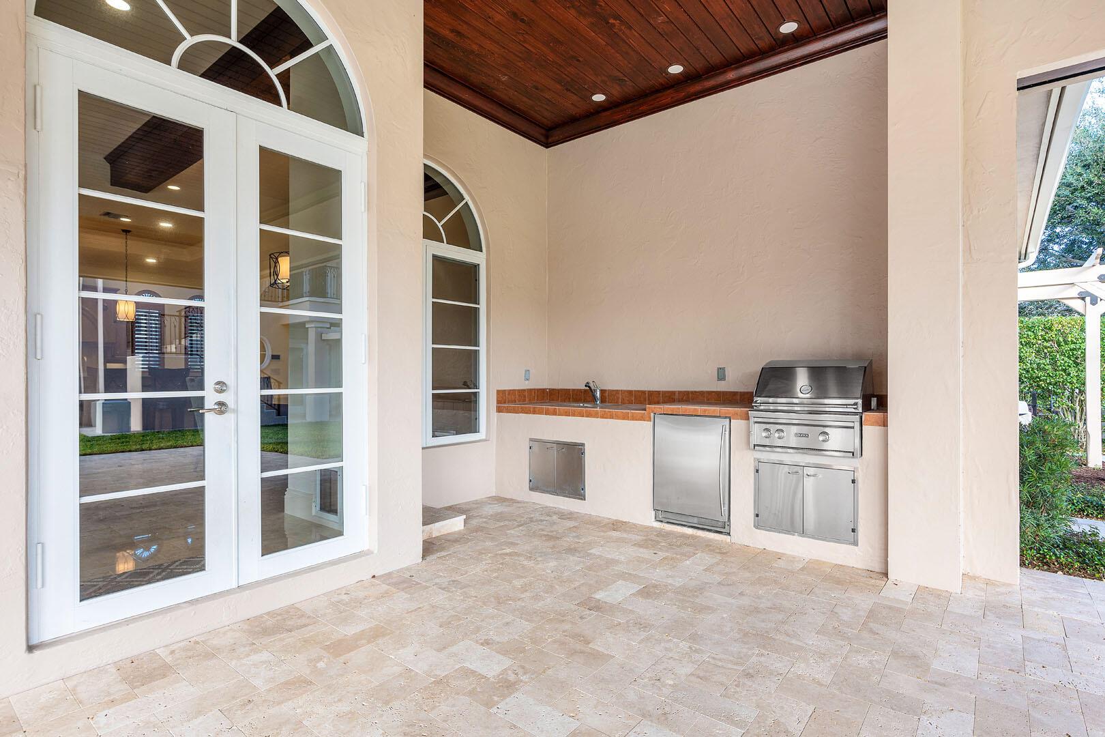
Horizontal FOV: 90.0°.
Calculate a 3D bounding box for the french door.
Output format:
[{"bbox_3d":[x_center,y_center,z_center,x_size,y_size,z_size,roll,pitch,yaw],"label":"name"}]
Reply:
[{"bbox_3d":[-1.675,-0.089,2.871,0.120,2.422,1.543,0,0,39],"label":"french door"}]

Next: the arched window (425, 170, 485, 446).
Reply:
[{"bbox_3d":[-1.194,-0.590,4.969,0.120,2.593,1.576,0,0,39],"label":"arched window"}]

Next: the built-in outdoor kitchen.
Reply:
[{"bbox_3d":[0.996,0.603,4.751,3.380,1.317,0.859,0,0,39],"label":"built-in outdoor kitchen"}]

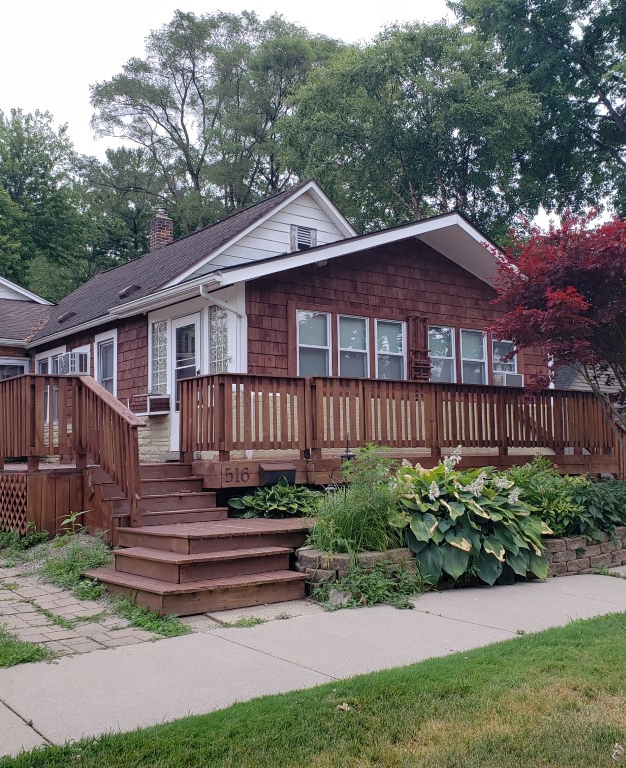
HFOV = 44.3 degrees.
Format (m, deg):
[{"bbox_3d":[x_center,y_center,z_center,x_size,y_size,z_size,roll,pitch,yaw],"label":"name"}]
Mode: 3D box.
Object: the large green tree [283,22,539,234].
[{"bbox_3d":[3.309,-4.251,23.878,8.155,14.588,8.155,-1,-5,0],"label":"large green tree"}]

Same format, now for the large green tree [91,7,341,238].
[{"bbox_3d":[-3.811,-5.734,30.688,10.239,19.038,10.239,-1,-5,0],"label":"large green tree"}]

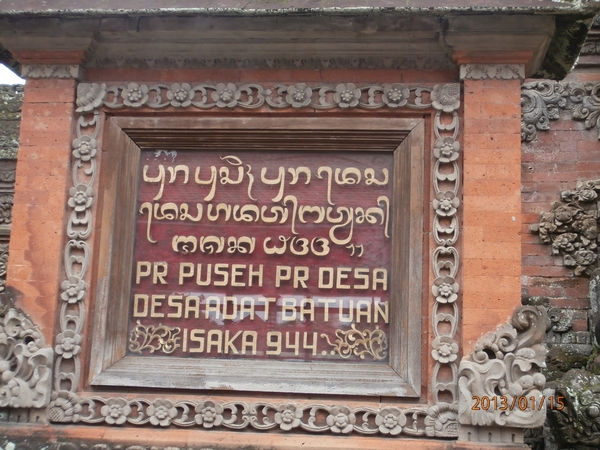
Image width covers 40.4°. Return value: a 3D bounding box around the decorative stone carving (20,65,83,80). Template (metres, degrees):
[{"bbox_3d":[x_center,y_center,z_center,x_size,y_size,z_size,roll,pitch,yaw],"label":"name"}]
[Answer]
[{"bbox_3d":[-0.933,-0.567,3.085,0.221,0.053,0.065,1,-9,5],"label":"decorative stone carving"}]

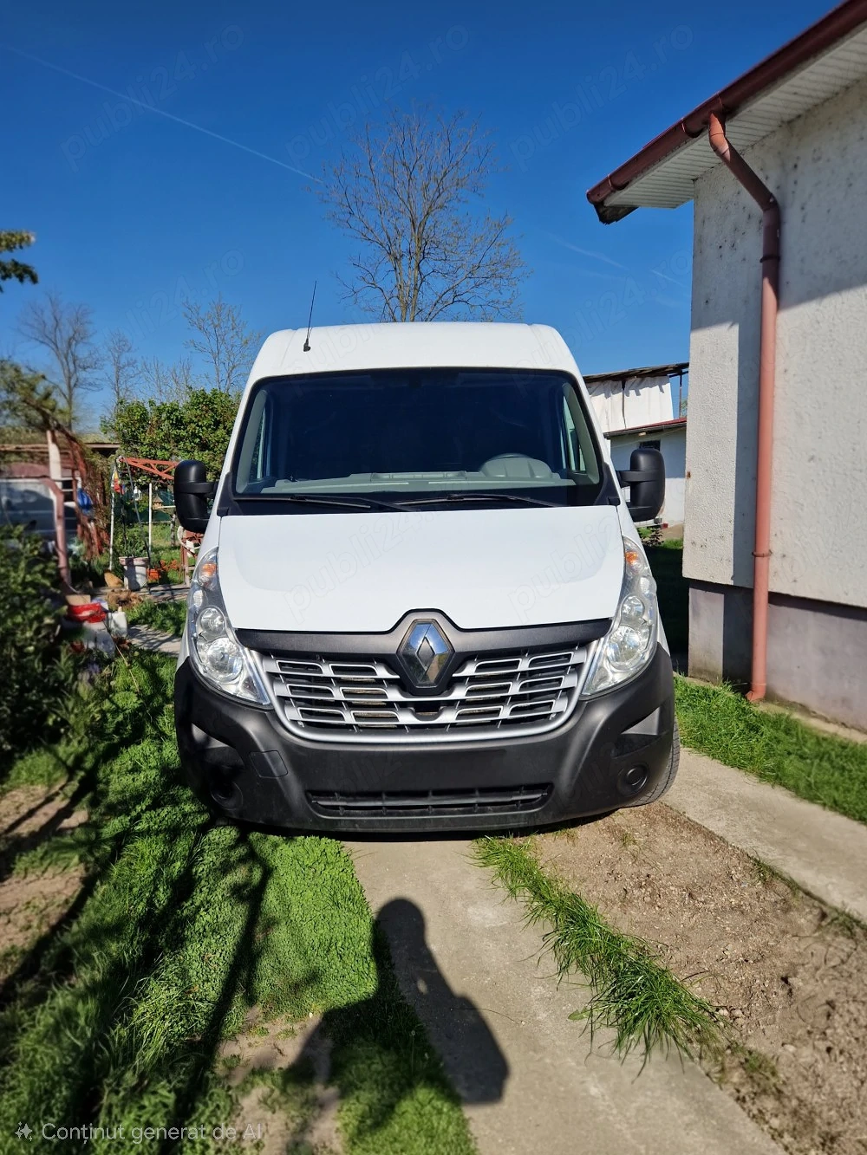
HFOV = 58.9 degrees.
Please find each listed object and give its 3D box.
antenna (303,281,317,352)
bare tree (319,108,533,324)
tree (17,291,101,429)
[{"bbox_3d":[-0.673,-1.449,4.238,0.030,0.485,0.045,4,-21,-2],"label":"antenna"},{"bbox_3d":[-0.211,-5.680,17.953,4.967,10.077,4.967,-1,7,0],"label":"bare tree"},{"bbox_3d":[-13.465,-6.054,28.540,3.243,8.870,3.243,-4,7,-24],"label":"tree"}]

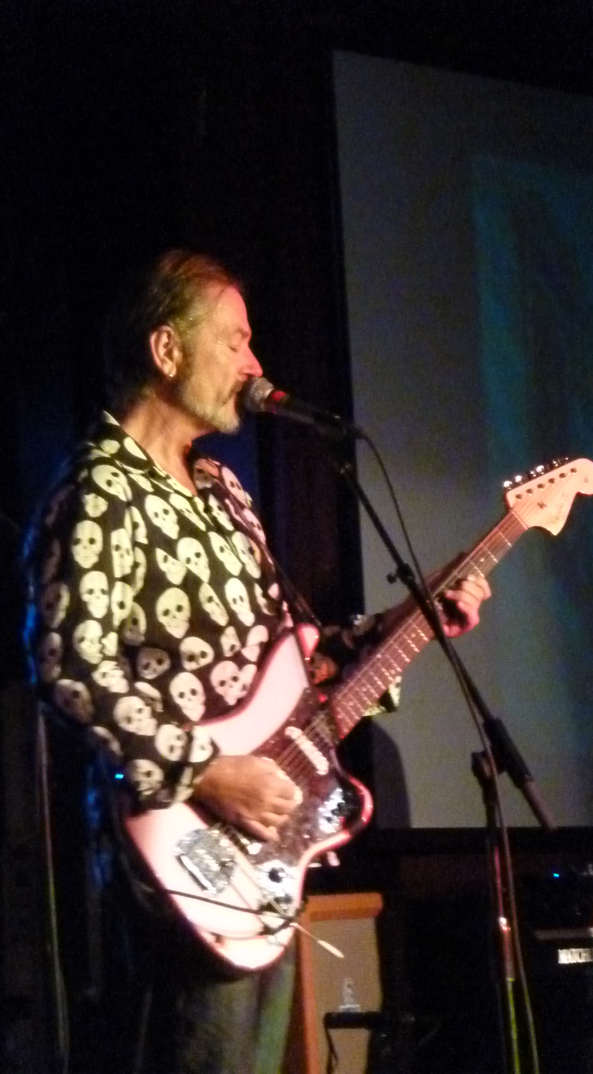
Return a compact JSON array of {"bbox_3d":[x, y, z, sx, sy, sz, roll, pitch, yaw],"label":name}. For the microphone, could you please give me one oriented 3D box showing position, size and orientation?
[{"bbox_3d":[0.005,-0.178,12.150,0.178,0.051,0.051,23,7,20],"label":"microphone"}]

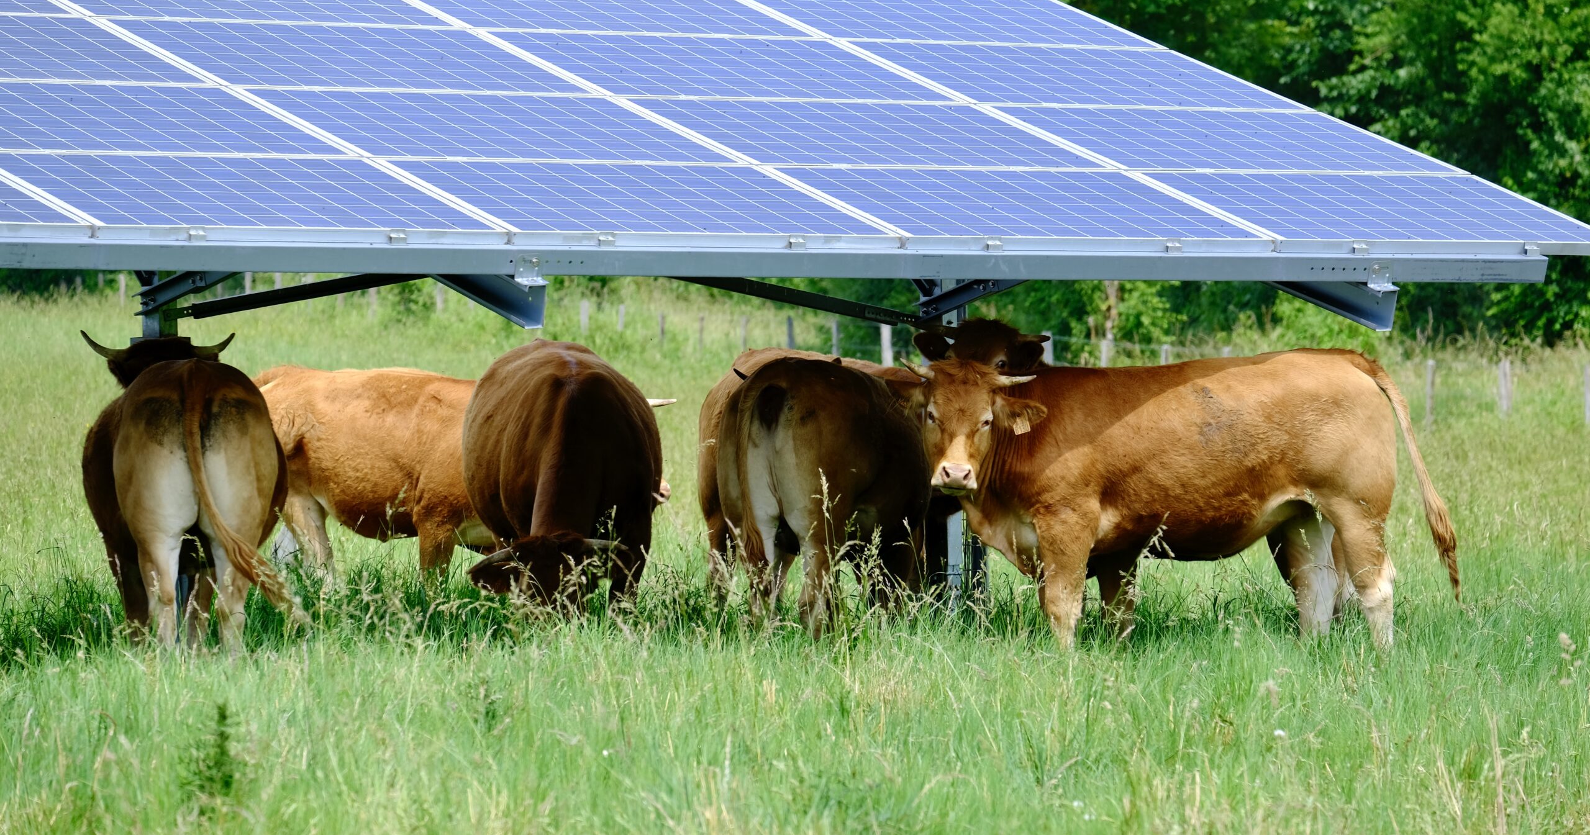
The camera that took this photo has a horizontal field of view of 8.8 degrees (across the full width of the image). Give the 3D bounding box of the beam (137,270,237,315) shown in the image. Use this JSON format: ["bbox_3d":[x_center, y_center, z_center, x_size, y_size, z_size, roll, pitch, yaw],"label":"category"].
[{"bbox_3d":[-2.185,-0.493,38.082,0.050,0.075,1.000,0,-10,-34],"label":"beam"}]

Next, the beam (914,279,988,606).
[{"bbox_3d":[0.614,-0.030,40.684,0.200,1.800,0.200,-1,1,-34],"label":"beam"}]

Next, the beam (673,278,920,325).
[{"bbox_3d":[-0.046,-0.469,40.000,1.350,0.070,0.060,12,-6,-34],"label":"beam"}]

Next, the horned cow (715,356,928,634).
[{"bbox_3d":[0.134,0.317,39.189,0.730,1.160,1.820,0,1,19],"label":"horned cow"}]

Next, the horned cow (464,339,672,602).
[{"bbox_3d":[-0.934,0.274,40.989,0.780,1.180,2.000,0,1,3],"label":"horned cow"}]

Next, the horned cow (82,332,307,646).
[{"bbox_3d":[-2.226,0.306,37.289,0.750,1.250,1.950,0,1,-7],"label":"horned cow"}]

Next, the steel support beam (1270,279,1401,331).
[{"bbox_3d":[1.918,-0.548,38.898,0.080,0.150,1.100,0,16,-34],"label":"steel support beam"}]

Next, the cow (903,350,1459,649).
[{"bbox_3d":[1.417,0.330,38.189,2.050,1.170,0.680,0,1,-6],"label":"cow"}]

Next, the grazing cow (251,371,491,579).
[{"bbox_3d":[-1.453,0.271,44.190,1.850,1.070,0.660,0,1,-12],"label":"grazing cow"}]

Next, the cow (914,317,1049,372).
[{"bbox_3d":[1.383,0.260,39.589,1.900,1.260,0.660,0,1,-18],"label":"cow"}]

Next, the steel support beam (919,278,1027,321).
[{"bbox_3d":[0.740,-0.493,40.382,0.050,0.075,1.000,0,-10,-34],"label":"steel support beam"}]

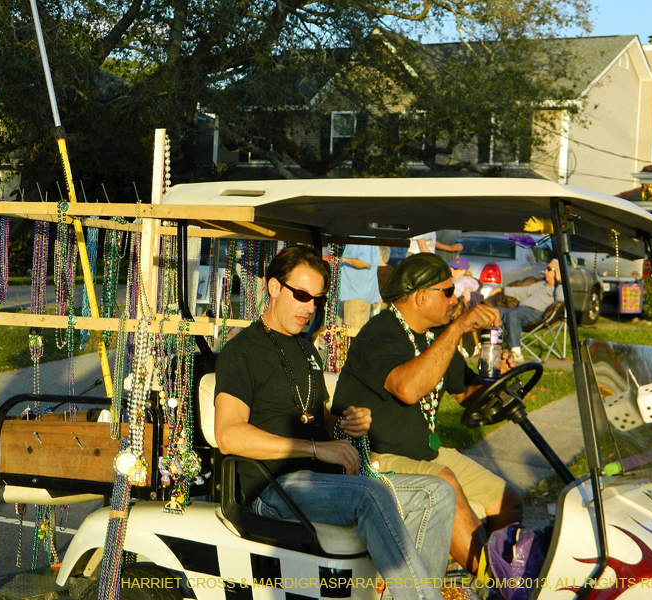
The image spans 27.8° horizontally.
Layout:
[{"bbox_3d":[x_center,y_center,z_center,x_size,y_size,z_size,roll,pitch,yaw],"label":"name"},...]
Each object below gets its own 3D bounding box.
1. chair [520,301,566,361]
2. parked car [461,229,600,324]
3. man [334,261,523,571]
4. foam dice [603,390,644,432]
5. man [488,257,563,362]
[{"bbox_3d":[2.389,0.323,14.400,0.580,0.780,0.660,2,2,-13],"label":"chair"},{"bbox_3d":[2.908,-0.342,20.734,1.800,1.430,4.850,4,2,30],"label":"parked car"},{"bbox_3d":[0.359,0.399,4.505,0.660,1.110,0.600,4,2,26],"label":"man"},{"bbox_3d":[0.864,0.323,3.820,0.077,0.077,0.077,-26,26,33],"label":"foam dice"},{"bbox_3d":[2.217,0.114,14.350,0.850,1.120,0.580,2,2,-13],"label":"man"}]

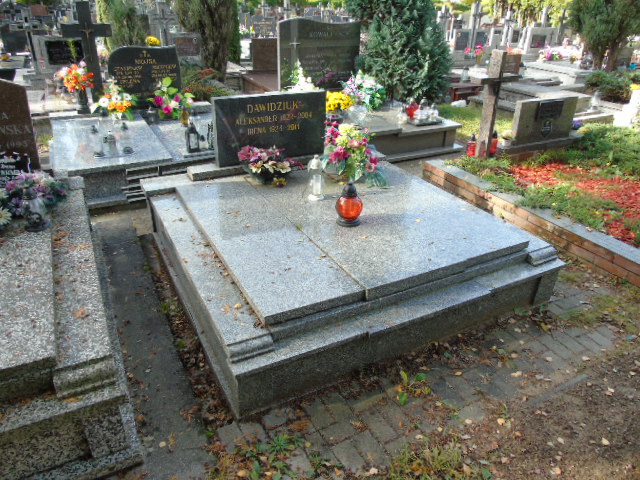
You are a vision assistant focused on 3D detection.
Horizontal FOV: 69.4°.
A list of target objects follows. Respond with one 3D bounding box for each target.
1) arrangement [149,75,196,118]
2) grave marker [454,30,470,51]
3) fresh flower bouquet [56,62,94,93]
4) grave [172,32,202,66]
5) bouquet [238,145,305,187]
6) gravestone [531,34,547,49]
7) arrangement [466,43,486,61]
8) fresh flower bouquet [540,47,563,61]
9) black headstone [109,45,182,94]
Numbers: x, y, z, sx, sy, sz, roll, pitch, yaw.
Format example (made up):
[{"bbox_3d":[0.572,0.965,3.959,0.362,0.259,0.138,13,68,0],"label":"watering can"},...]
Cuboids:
[{"bbox_3d":[-1.614,-1.549,5.024,0.476,0.480,0.405,-13,31,-25],"label":"arrangement"},{"bbox_3d":[3.313,-4.616,10.698,0.360,0.453,0.082,-13,32,-26],"label":"grave marker"},{"bbox_3d":[-2.596,-1.736,4.907,0.357,0.381,0.303,-13,31,-25],"label":"fresh flower bouquet"},{"bbox_3d":[-2.045,-3.052,7.445,0.556,0.515,0.124,-13,32,-26],"label":"grave"},{"bbox_3d":[-0.353,-0.578,3.383,0.453,0.263,0.288,-13,32,-26],"label":"bouquet"},{"bbox_3d":[5.497,-4.979,11.592,0.443,0.340,0.082,-13,32,-26],"label":"gravestone"},{"bbox_3d":[3.323,-4.028,9.876,0.446,0.403,0.356,-13,31,-25],"label":"arrangement"},{"bbox_3d":[5.498,-4.458,11.061,0.453,0.288,0.361,-13,32,-26],"label":"fresh flower bouquet"},{"bbox_3d":[-1.975,-1.870,5.254,0.760,0.585,0.090,-13,31,-25],"label":"black headstone"}]

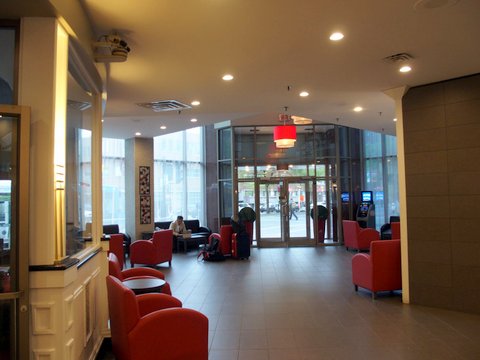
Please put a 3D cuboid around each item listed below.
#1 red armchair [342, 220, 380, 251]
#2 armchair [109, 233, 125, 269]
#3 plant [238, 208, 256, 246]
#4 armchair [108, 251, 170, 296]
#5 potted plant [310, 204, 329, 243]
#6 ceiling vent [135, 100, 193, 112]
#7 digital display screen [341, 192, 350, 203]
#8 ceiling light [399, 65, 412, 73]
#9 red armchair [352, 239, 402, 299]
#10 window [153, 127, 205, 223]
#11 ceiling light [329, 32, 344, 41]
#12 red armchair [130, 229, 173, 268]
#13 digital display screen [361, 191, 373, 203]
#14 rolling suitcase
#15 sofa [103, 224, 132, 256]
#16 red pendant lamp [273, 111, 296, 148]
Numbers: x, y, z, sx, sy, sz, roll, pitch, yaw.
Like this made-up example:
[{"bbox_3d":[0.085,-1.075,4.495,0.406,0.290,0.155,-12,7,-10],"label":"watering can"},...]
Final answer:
[{"bbox_3d":[3.342,1.549,10.675,0.700,0.850,0.700,-1,-3,-14],"label":"red armchair"},{"bbox_3d":[-2.958,1.565,8.180,0.700,0.850,0.700,-3,-3,42],"label":"armchair"},{"bbox_3d":[0.249,1.594,13.565,0.600,1.350,0.600,-1,-3,2],"label":"plant"},{"bbox_3d":[-1.263,1.386,4.883,0.700,0.850,0.700,0,-3,-19],"label":"armchair"},{"bbox_3d":[2.629,1.477,12.929,0.570,1.220,0.570,-1,-3,0],"label":"potted plant"},{"bbox_3d":[-1.256,-1.228,6.460,0.640,0.050,0.600,-2,-4,21],"label":"ceiling vent"},{"bbox_3d":[3.614,0.599,13.300,0.350,0.360,0.100,-2,-3,14],"label":"digital display screen"},{"bbox_3d":[1.962,-1.309,4.598,0.155,0.040,0.155,-1,-3,0],"label":"ceiling light"},{"bbox_3d":[2.275,1.370,6.177,0.750,0.850,0.680,0,-3,-12],"label":"red armchair"},{"bbox_3d":[-2.034,-0.066,13.155,1.861,3.400,0.100,1,-4,-32],"label":"window"},{"bbox_3d":[0.961,-1.433,3.857,0.160,0.050,0.160,-1,-3,2],"label":"ceiling light"},{"bbox_3d":[-2.018,1.580,8.942,0.700,0.850,0.700,-2,-3,26],"label":"red armchair"},{"bbox_3d":[4.274,0.567,13.100,0.390,0.400,0.100,-3,-4,33],"label":"digital display screen"},{"bbox_3d":[0.041,1.677,10.032,0.370,0.670,0.250,0,-3,-30],"label":"rolling suitcase"},{"bbox_3d":[-3.703,1.669,10.204,0.750,0.850,1.600,-3,-3,42],"label":"sofa"},{"bbox_3d":[1.198,-1.291,10.266,0.590,0.943,0.590,-1,-3,0],"label":"red pendant lamp"}]

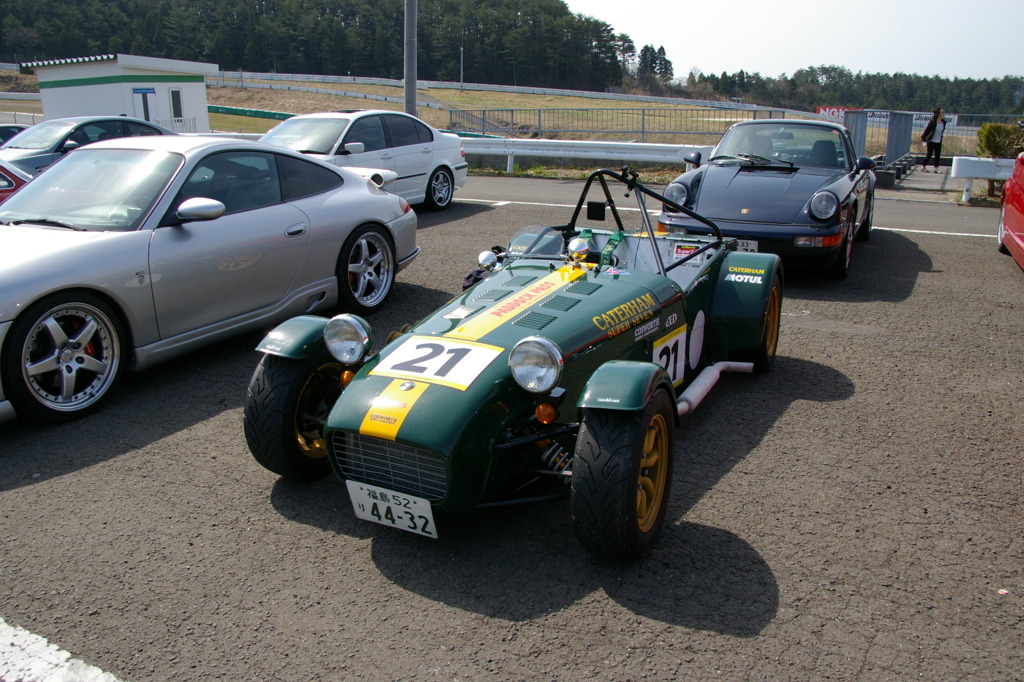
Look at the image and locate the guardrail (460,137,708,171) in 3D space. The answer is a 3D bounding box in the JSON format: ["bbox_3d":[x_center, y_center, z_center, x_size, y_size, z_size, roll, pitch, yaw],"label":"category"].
[{"bbox_3d":[1.387,-4.017,16.871,6.320,0.750,0.200,9,19,27],"label":"guardrail"}]

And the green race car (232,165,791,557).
[{"bbox_3d":[0.295,-0.194,3.703,1.600,1.100,3.090,8,18,26],"label":"green race car"}]

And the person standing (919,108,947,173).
[{"bbox_3d":[10.720,-5.113,19.445,0.500,1.610,0.480,-12,20,-35],"label":"person standing"}]

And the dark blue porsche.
[{"bbox_3d":[2.899,-1.641,8.169,1.680,1.320,4.250,9,19,28],"label":"dark blue porsche"}]

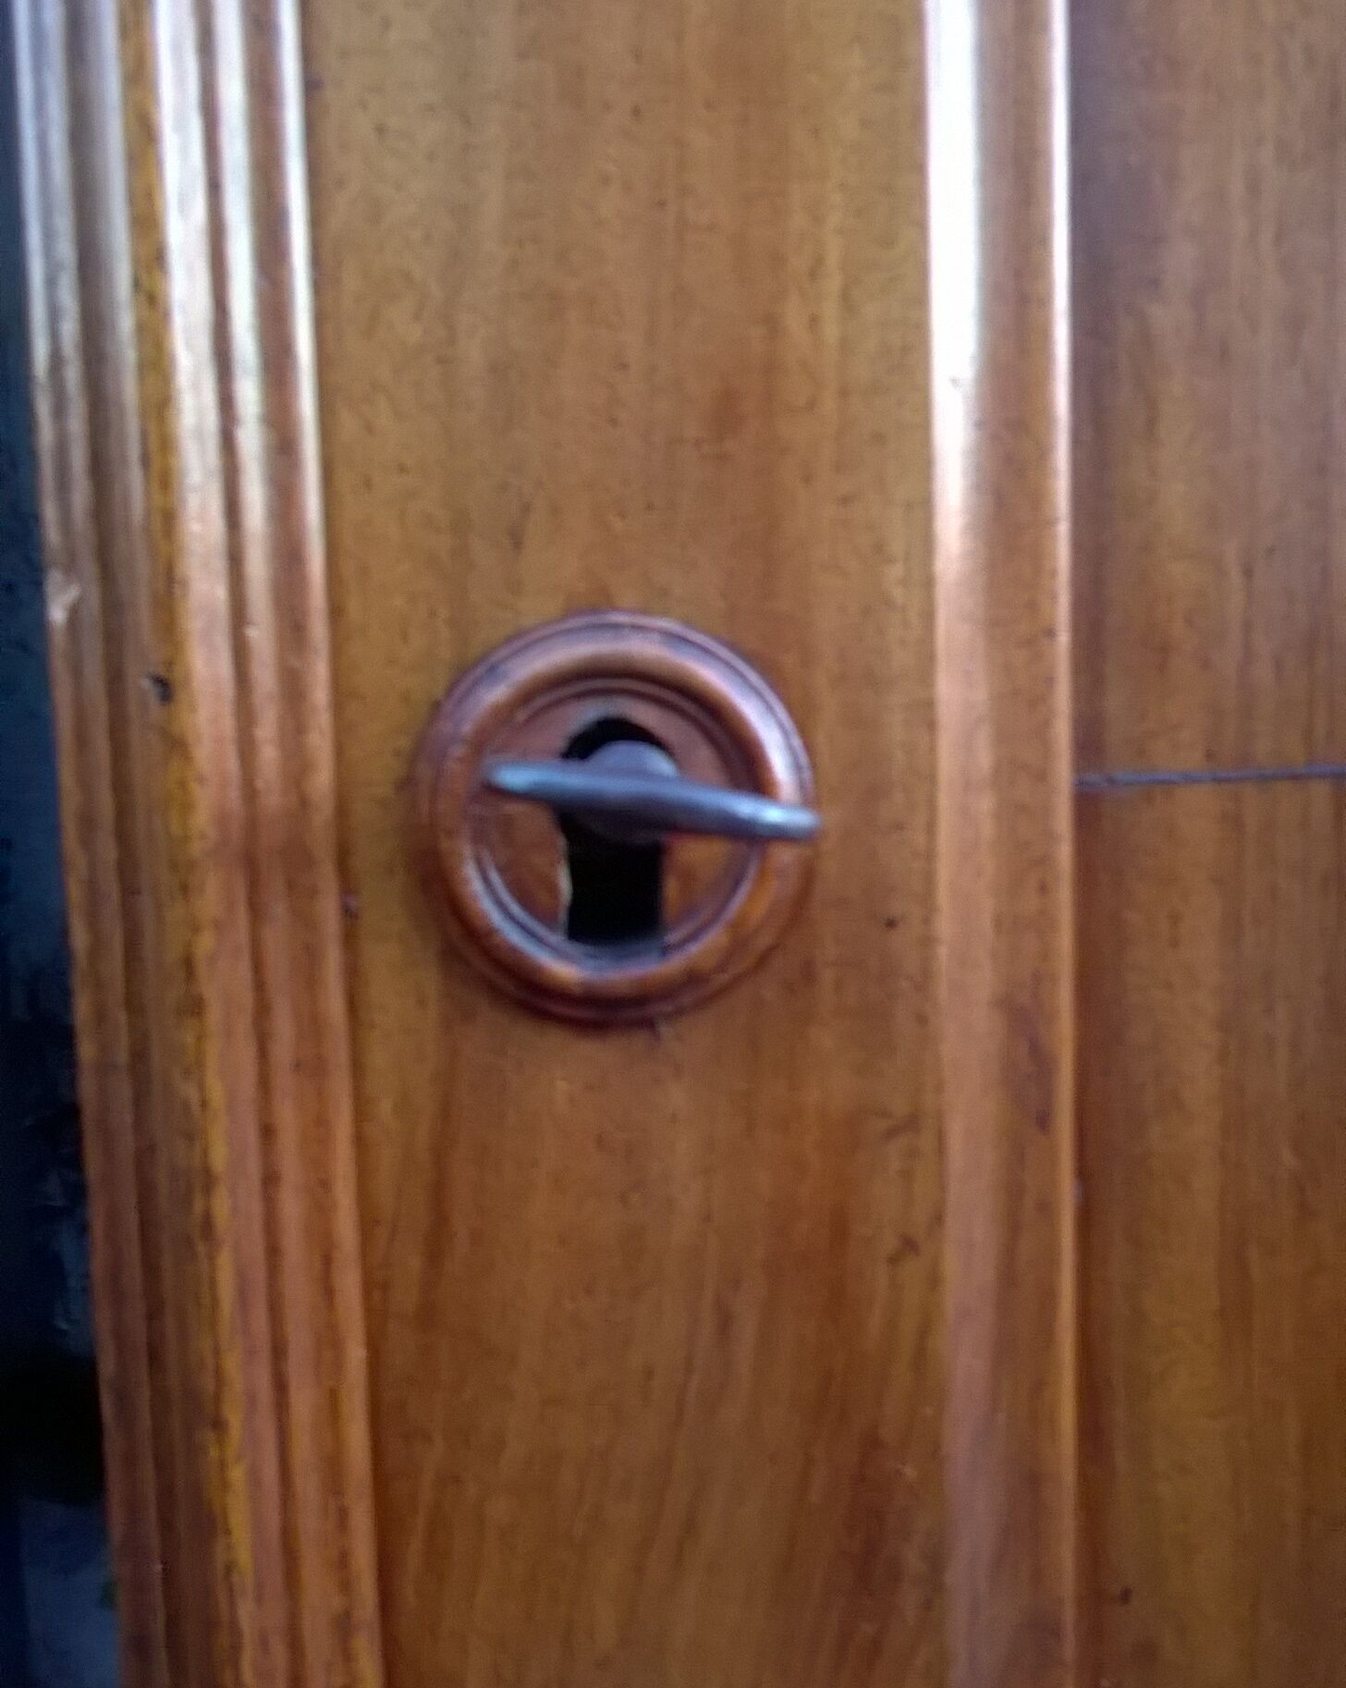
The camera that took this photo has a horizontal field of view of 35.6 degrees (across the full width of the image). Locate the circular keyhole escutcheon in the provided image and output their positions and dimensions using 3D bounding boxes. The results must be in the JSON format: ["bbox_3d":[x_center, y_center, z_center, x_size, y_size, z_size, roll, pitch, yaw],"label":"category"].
[{"bbox_3d":[-0.006,-0.002,0.224,0.044,0.044,0.008,-3,7,-7],"label":"circular keyhole escutcheon"}]

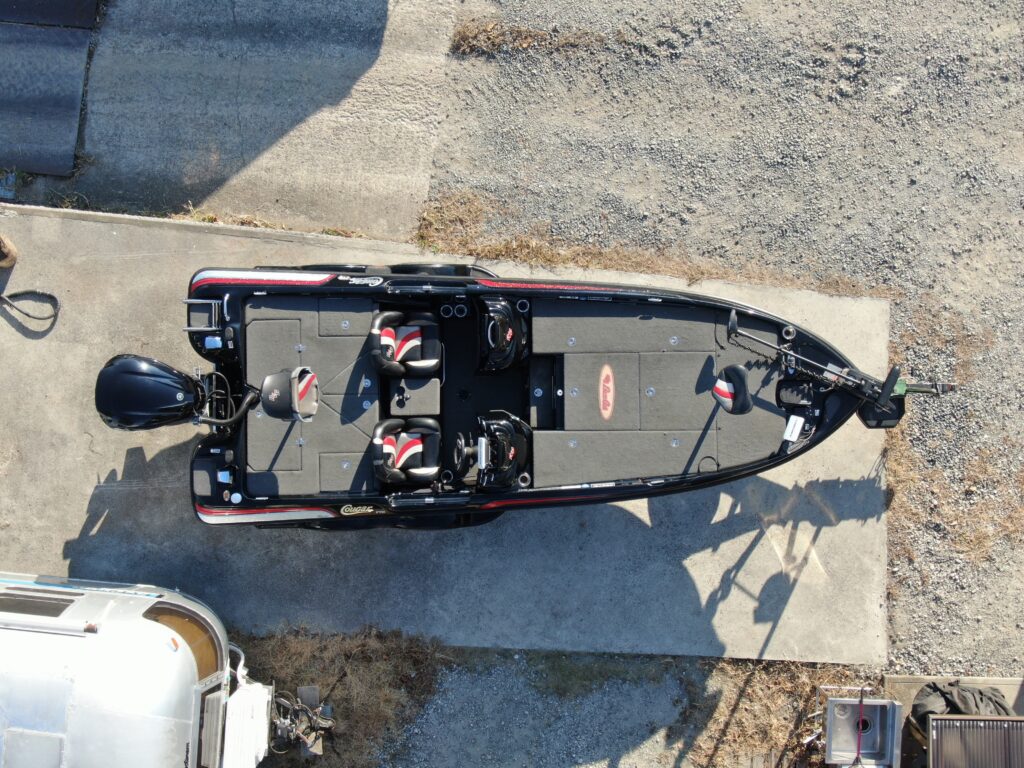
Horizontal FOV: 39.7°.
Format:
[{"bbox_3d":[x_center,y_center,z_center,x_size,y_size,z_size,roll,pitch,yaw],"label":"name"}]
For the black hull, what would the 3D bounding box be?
[{"bbox_3d":[0.125,0.110,13.300,6.250,1.050,2.380,0,89,0],"label":"black hull"}]

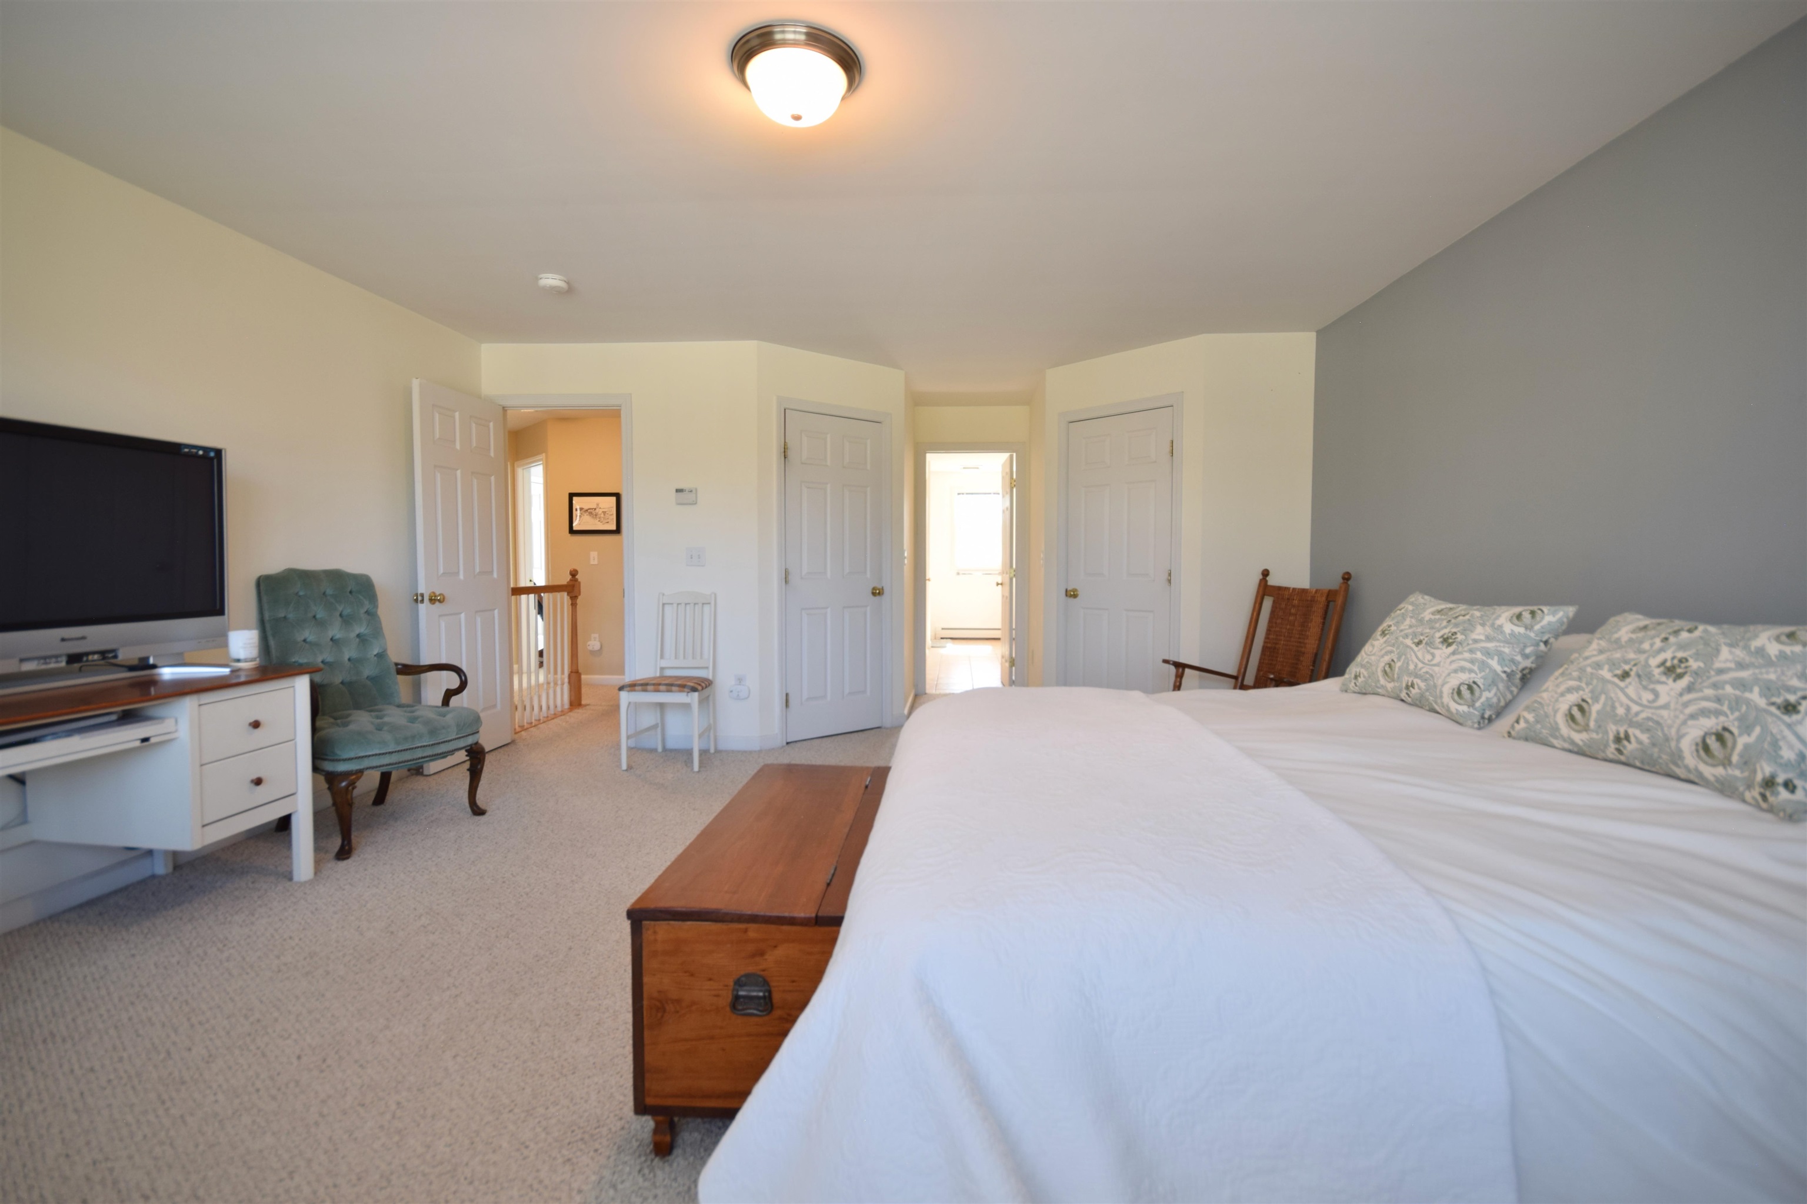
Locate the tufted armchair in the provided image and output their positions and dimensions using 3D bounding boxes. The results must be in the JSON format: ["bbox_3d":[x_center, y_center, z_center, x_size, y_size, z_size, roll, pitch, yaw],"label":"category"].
[{"bbox_3d":[-2.264,0.403,3.169,0.700,1.090,0.670,1,3,23],"label":"tufted armchair"}]

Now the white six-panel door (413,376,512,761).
[{"bbox_3d":[-2.477,-0.137,4.269,0.042,2.030,0.765,0,3,2],"label":"white six-panel door"}]

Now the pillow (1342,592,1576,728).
[{"bbox_3d":[1.768,0.165,2.454,0.170,0.470,0.650,37,1,-4],"label":"pillow"}]

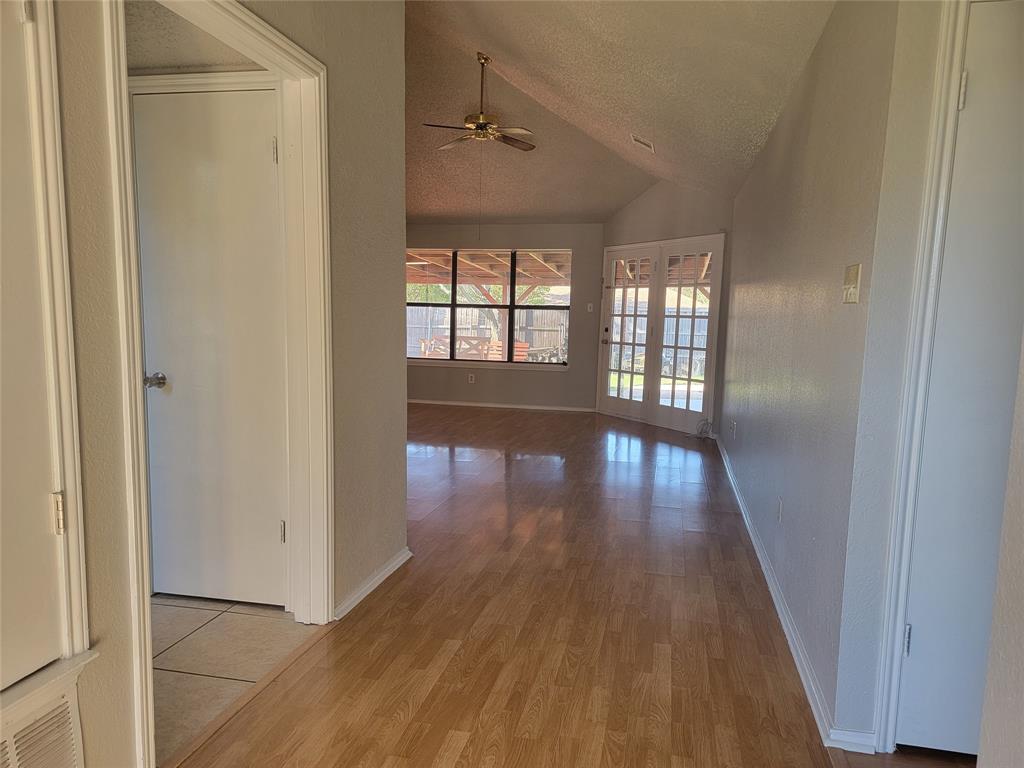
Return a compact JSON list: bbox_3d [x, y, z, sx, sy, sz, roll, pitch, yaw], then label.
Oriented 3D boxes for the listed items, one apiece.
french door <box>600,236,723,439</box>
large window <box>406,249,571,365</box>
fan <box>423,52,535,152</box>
[{"bbox_3d":[1.670,-0.579,8.190,0.140,2.097,2.011,-2,6,-30],"label":"french door"},{"bbox_3d":[-0.371,-1.036,9.426,2.294,1.490,0.120,3,6,11],"label":"large window"},{"bbox_3d":[-0.281,-2.720,6.759,1.170,0.801,1.170,1,6,0],"label":"fan"}]

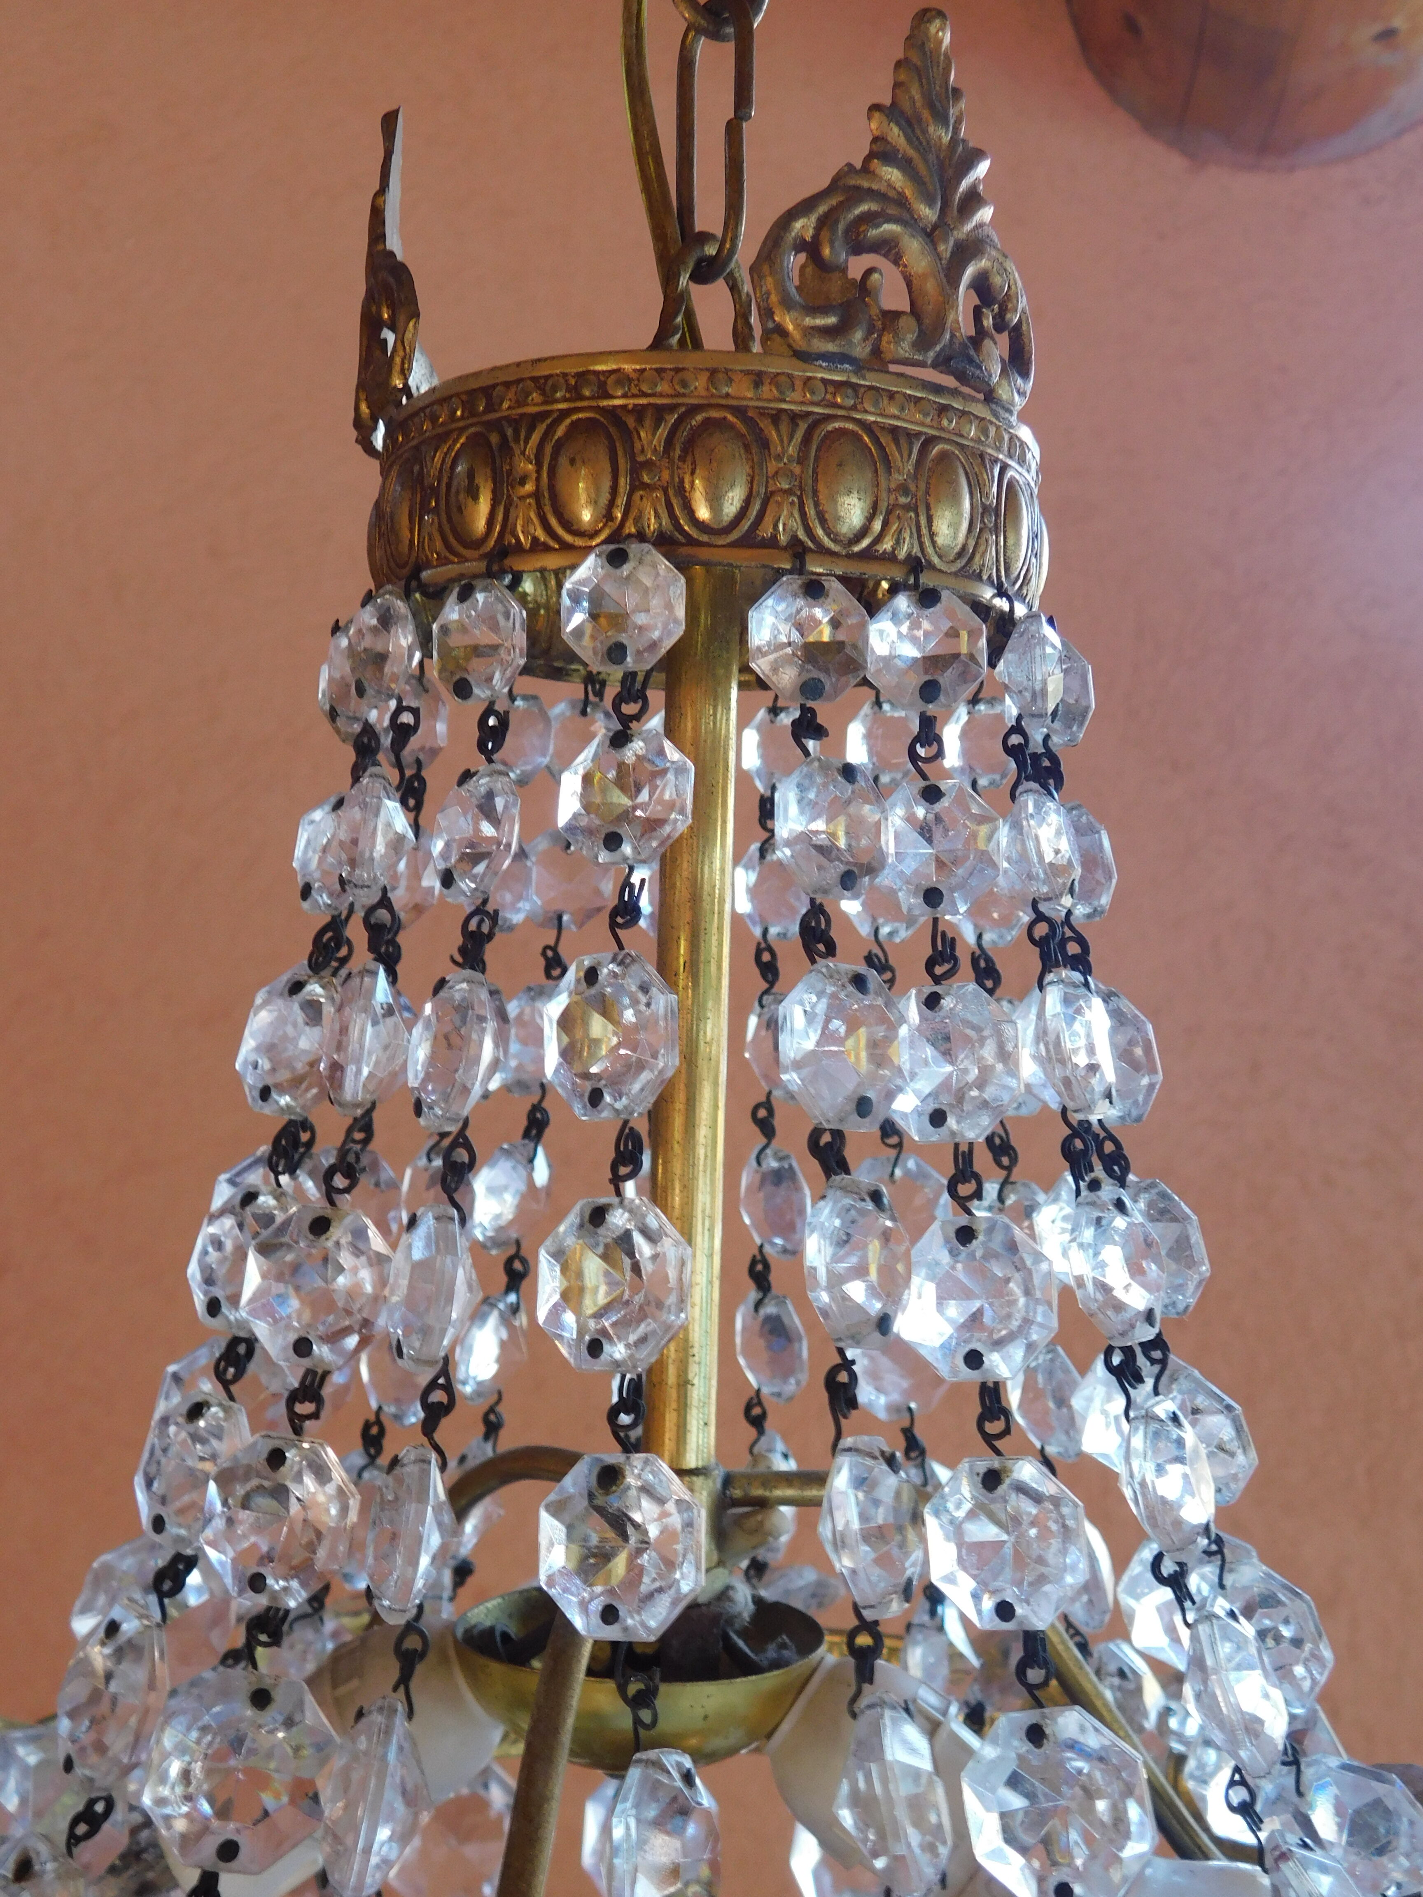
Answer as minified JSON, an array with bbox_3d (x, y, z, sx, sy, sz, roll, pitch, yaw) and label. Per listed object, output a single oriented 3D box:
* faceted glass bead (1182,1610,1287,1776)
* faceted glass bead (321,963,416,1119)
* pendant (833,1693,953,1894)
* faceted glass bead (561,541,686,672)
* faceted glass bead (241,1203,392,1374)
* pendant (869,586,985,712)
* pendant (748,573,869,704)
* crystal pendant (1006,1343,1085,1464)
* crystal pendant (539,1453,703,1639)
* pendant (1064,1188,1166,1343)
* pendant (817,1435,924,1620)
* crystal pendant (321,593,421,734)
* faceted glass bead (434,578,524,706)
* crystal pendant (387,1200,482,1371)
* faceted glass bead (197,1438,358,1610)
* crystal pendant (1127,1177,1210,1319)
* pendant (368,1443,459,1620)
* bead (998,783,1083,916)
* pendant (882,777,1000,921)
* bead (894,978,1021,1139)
[{"bbox_3d":[0.063,0.090,0.238,0.009,0.020,0.020,-22,-25,19],"label":"faceted glass bead"},{"bbox_3d":[-0.039,0.010,0.225,0.009,0.018,0.018,11,-9,-24],"label":"faceted glass bead"},{"bbox_3d":[0.018,0.086,0.199,0.011,0.020,0.020,-11,-13,3],"label":"pendant"},{"bbox_3d":[-0.010,-0.040,0.230,0.015,0.015,0.007,3,10,13],"label":"faceted glass bead"},{"bbox_3d":[-0.045,0.038,0.223,0.018,0.018,0.010,4,-11,12],"label":"faceted glass bead"},{"bbox_3d":[0.025,-0.034,0.227,0.015,0.015,0.008,0,-5,-8],"label":"pendant"},{"bbox_3d":[0.011,-0.035,0.225,0.015,0.015,0.008,1,-5,-14],"label":"pendant"},{"bbox_3d":[0.053,0.072,0.311,0.010,0.018,0.018,-8,4,-24],"label":"crystal pendant"},{"bbox_3d":[-0.009,0.062,0.203,0.018,0.018,0.010,-7,-15,24],"label":"crystal pendant"},{"bbox_3d":[0.050,0.039,0.243,0.018,0.018,0.009,-5,-8,-40],"label":"pendant"},{"bbox_3d":[0.017,0.061,0.207,0.009,0.019,0.018,-8,-13,25],"label":"pendant"},{"bbox_3d":[-0.043,-0.037,0.252,0.015,0.015,0.007,11,9,34],"label":"crystal pendant"},{"bbox_3d":[-0.027,-0.036,0.230,0.015,0.015,0.008,-1,-6,43],"label":"faceted glass bead"},{"bbox_3d":[-0.031,0.038,0.217,0.010,0.018,0.018,9,-12,-13],"label":"crystal pendant"},{"bbox_3d":[-0.048,0.064,0.220,0.018,0.018,0.010,4,-11,15],"label":"faceted glass bead"},{"bbox_3d":[0.057,0.039,0.257,0.009,0.018,0.018,-9,-4,-36],"label":"crystal pendant"},{"bbox_3d":[-0.032,0.063,0.212,0.010,0.018,0.018,8,-13,-9],"label":"pendant"},{"bbox_3d":[0.041,-0.012,0.246,0.008,0.015,0.015,-12,-6,22],"label":"bead"},{"bbox_3d":[0.026,-0.011,0.225,0.015,0.015,0.007,-3,-7,19],"label":"pendant"},{"bbox_3d":[0.027,0.013,0.220,0.009,0.017,0.017,4,-11,-39],"label":"bead"}]

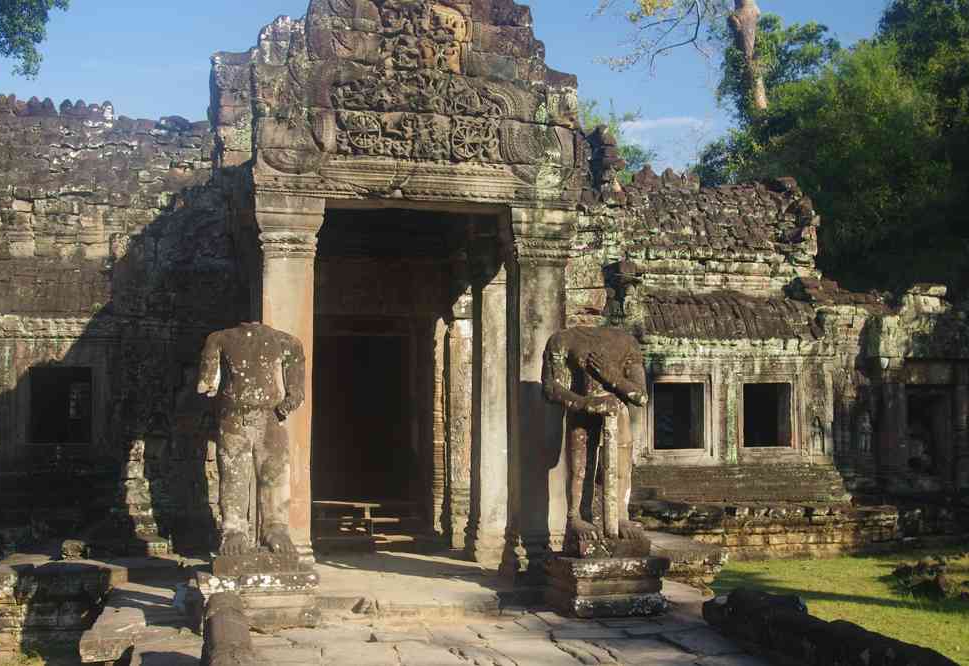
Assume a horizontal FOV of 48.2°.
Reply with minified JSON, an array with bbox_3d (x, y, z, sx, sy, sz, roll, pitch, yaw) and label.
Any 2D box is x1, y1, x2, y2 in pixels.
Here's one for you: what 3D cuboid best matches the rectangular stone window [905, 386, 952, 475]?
[{"bbox_3d":[6.565,1.459,16.214,0.782,1.302,0.280,2,-6,-14],"label":"rectangular stone window"}]

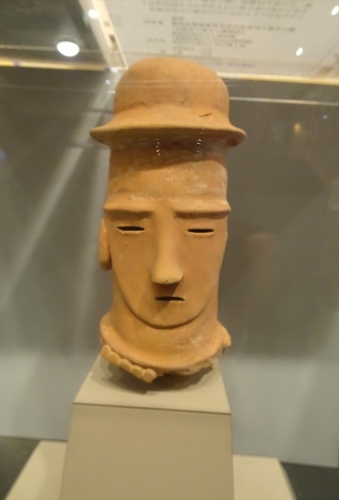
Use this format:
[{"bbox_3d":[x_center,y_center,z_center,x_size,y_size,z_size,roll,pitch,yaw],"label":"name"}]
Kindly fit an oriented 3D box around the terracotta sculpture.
[{"bbox_3d":[-0.003,-0.040,0.488,0.208,0.409,0.191,1,6,-6],"label":"terracotta sculpture"}]

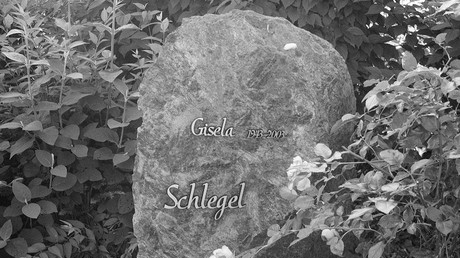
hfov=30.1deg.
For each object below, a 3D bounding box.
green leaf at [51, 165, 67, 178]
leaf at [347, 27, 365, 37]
[{"bbox_3d":[-0.491,0.122,2.450,0.055,0.011,0.038,18,45,21],"label":"green leaf"},{"bbox_3d":[0.484,-0.376,3.300,0.069,0.020,0.060,4,42,5],"label":"leaf"}]

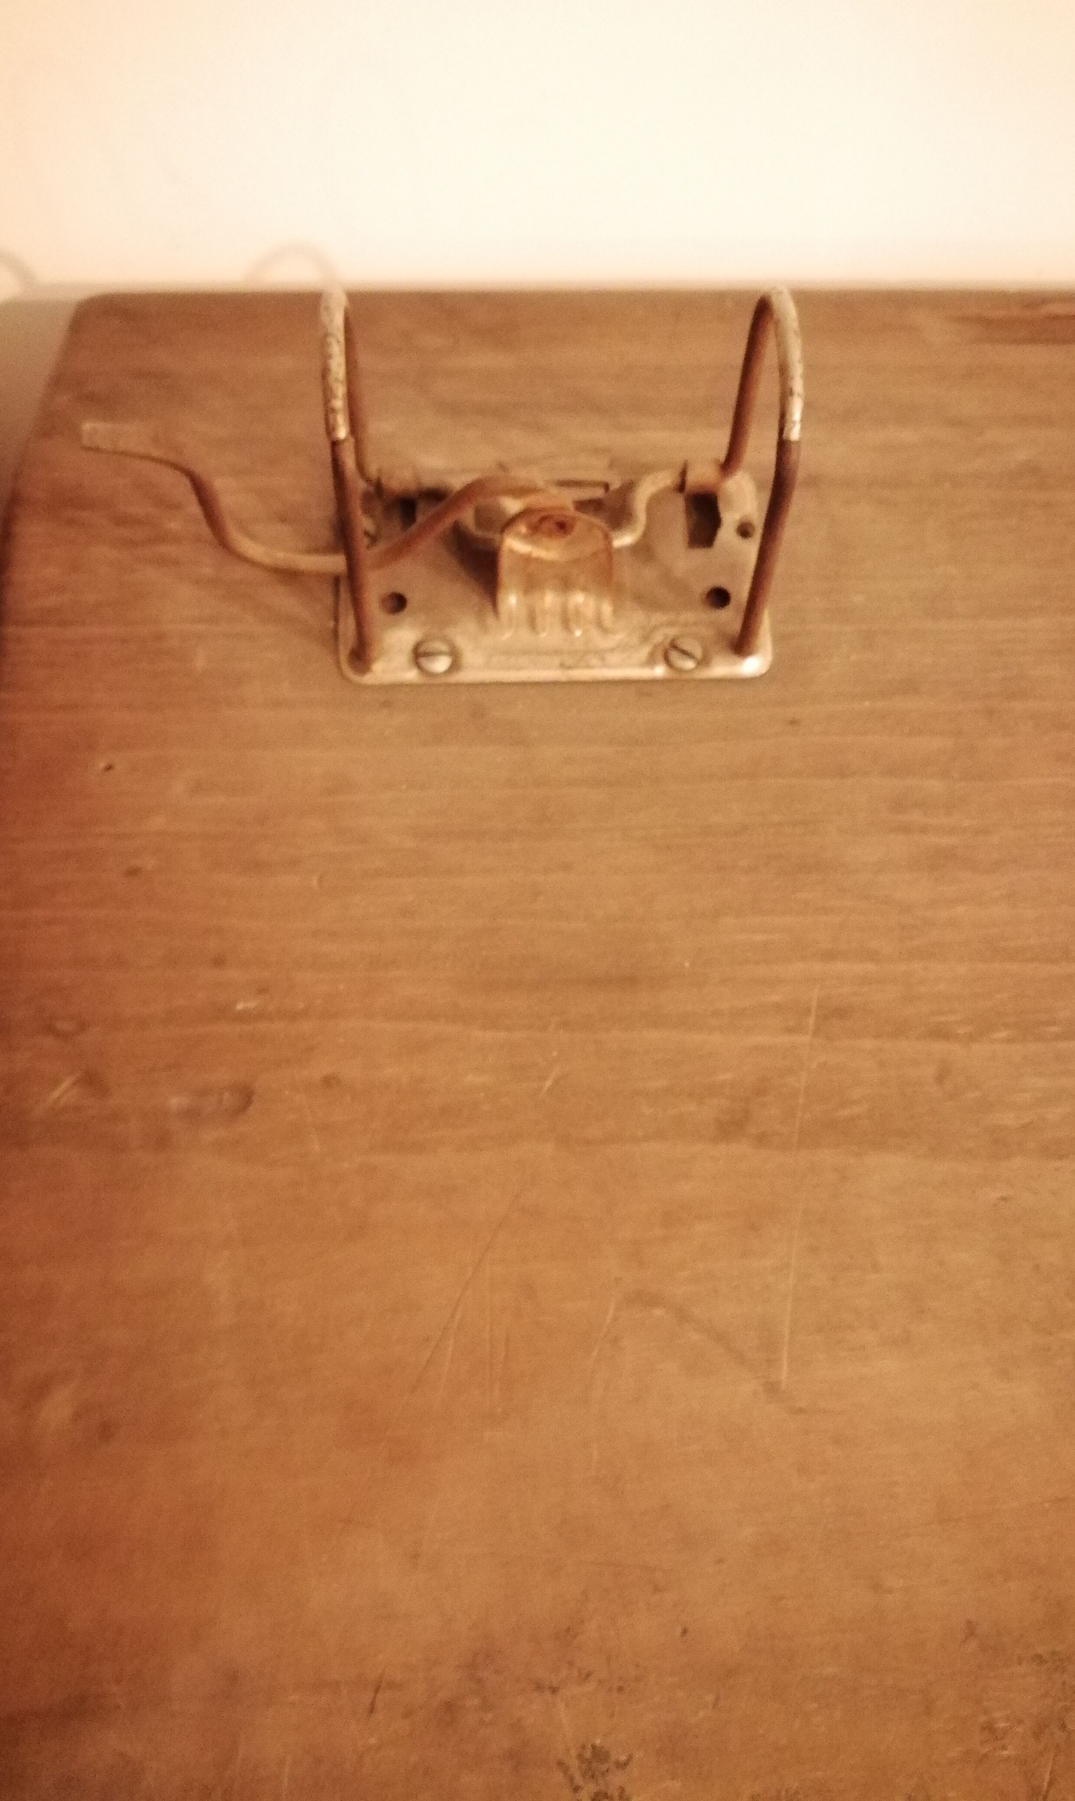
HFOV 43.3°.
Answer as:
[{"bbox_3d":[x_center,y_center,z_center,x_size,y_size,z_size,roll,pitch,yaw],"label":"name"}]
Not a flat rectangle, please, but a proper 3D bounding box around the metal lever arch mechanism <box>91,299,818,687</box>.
[{"bbox_3d":[-0.019,-0.088,0.271,0.141,0.069,0.062,-1,61,-1],"label":"metal lever arch mechanism"}]

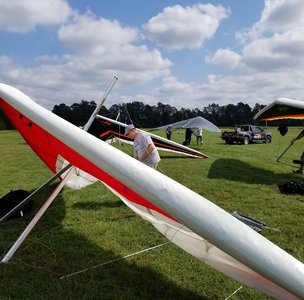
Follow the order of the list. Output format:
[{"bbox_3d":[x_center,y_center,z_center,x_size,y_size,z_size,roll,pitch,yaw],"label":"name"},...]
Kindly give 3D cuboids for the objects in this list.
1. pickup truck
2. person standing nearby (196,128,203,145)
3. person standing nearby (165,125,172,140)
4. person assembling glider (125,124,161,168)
[{"bbox_3d":[8.536,-1.445,26.765,5.250,1.720,1.850,-4,6,-37],"label":"pickup truck"},{"bbox_3d":[3.966,-1.296,24.979,0.400,1.720,0.500,1,5,17],"label":"person standing nearby"},{"bbox_3d":[1.427,-1.359,25.977,0.420,1.680,0.500,2,5,18],"label":"person standing nearby"},{"bbox_3d":[-0.183,0.330,5.797,0.560,1.660,0.500,-2,5,-27],"label":"person assembling glider"}]

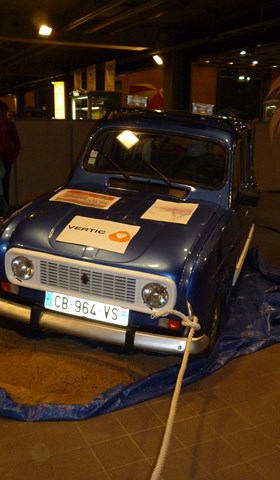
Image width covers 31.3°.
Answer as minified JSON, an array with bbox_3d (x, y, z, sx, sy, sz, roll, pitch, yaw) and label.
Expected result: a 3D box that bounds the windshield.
[{"bbox_3d":[0.114,-0.617,3.752,1.080,0.365,0.080,10,-8,16],"label":"windshield"}]

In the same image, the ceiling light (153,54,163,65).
[{"bbox_3d":[0.414,-4.267,11.800,0.250,0.200,0.140,4,13,11],"label":"ceiling light"}]

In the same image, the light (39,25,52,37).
[{"bbox_3d":[-1.609,-3.567,8.500,0.240,0.180,0.130,-2,13,-11],"label":"light"}]

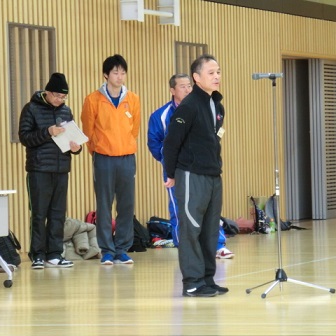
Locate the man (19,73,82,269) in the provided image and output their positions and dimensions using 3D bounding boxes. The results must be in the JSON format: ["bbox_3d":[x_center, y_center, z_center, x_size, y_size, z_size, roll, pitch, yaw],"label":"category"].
[{"bbox_3d":[-1.025,0.018,22.108,0.560,1.691,0.480,-2,0,-35],"label":"man"}]

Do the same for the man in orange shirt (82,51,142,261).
[{"bbox_3d":[-0.506,-0.083,22.229,0.530,1.815,0.360,-2,0,-14],"label":"man in orange shirt"}]

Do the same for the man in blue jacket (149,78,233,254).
[{"bbox_3d":[0.219,-0.028,23.510,0.580,1.678,0.480,-2,1,-43],"label":"man in blue jacket"}]

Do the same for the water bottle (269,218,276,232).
[{"bbox_3d":[1.253,0.689,30.346,0.070,0.162,0.070,-2,0,0],"label":"water bottle"}]

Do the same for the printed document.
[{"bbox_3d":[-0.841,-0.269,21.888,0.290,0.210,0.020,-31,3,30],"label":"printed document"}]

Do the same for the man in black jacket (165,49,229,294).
[{"bbox_3d":[0.194,0.040,17.642,0.400,1.659,0.520,-1,0,31],"label":"man in black jacket"}]

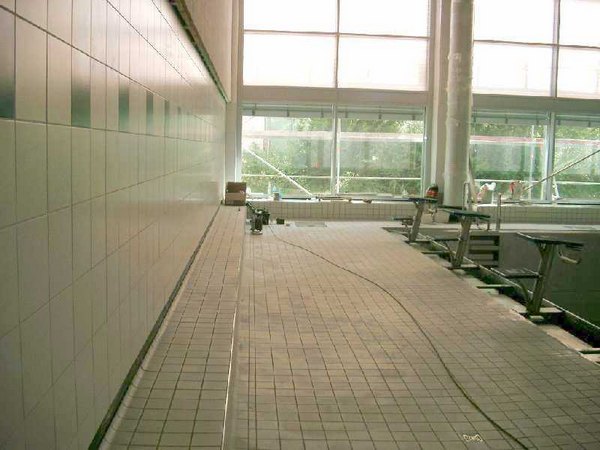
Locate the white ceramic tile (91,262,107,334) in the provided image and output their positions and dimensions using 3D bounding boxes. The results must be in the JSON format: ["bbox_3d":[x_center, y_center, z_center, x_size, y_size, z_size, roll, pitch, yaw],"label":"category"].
[{"bbox_3d":[-0.766,0.269,2.433,0.010,0.248,0.242,1,7,-4],"label":"white ceramic tile"}]

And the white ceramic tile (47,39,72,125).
[{"bbox_3d":[-0.721,-0.426,1.913,0.010,0.257,0.252,1,7,-4],"label":"white ceramic tile"}]

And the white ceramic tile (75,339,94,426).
[{"bbox_3d":[-0.756,0.546,2.224,0.010,0.248,0.242,1,7,-4],"label":"white ceramic tile"}]

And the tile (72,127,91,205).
[{"bbox_3d":[-0.751,-0.204,2.193,0.010,0.257,0.252,1,7,-4],"label":"tile"}]

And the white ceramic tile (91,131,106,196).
[{"bbox_3d":[-0.771,-0.234,2.443,0.010,0.257,0.252,1,7,-4],"label":"white ceramic tile"}]

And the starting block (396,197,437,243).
[{"bbox_3d":[2.105,-0.094,11.540,0.660,0.730,0.520,1,7,-4],"label":"starting block"}]

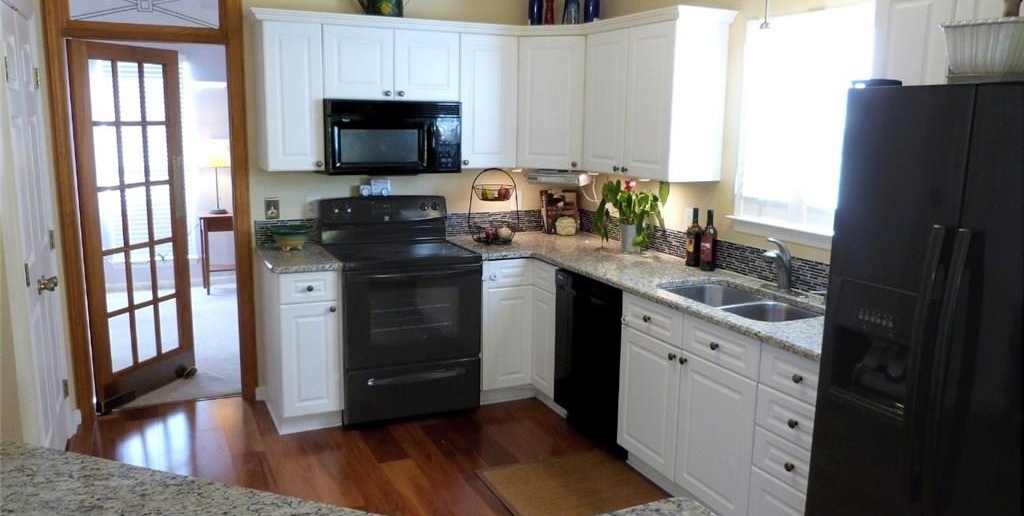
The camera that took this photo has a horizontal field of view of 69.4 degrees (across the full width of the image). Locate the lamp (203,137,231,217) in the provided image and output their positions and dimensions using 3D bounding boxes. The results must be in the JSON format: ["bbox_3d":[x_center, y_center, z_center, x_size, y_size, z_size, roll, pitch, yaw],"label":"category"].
[{"bbox_3d":[-2.893,-0.790,7.264,0.256,0.731,0.256,-3,10,-25],"label":"lamp"}]

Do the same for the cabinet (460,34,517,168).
[{"bbox_3d":[-0.204,-0.920,4.441,0.360,0.754,0.329,-4,11,-25],"label":"cabinet"}]

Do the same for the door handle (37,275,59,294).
[{"bbox_3d":[-1.923,0.112,3.064,0.070,0.065,0.065,-4,11,-25],"label":"door handle"}]

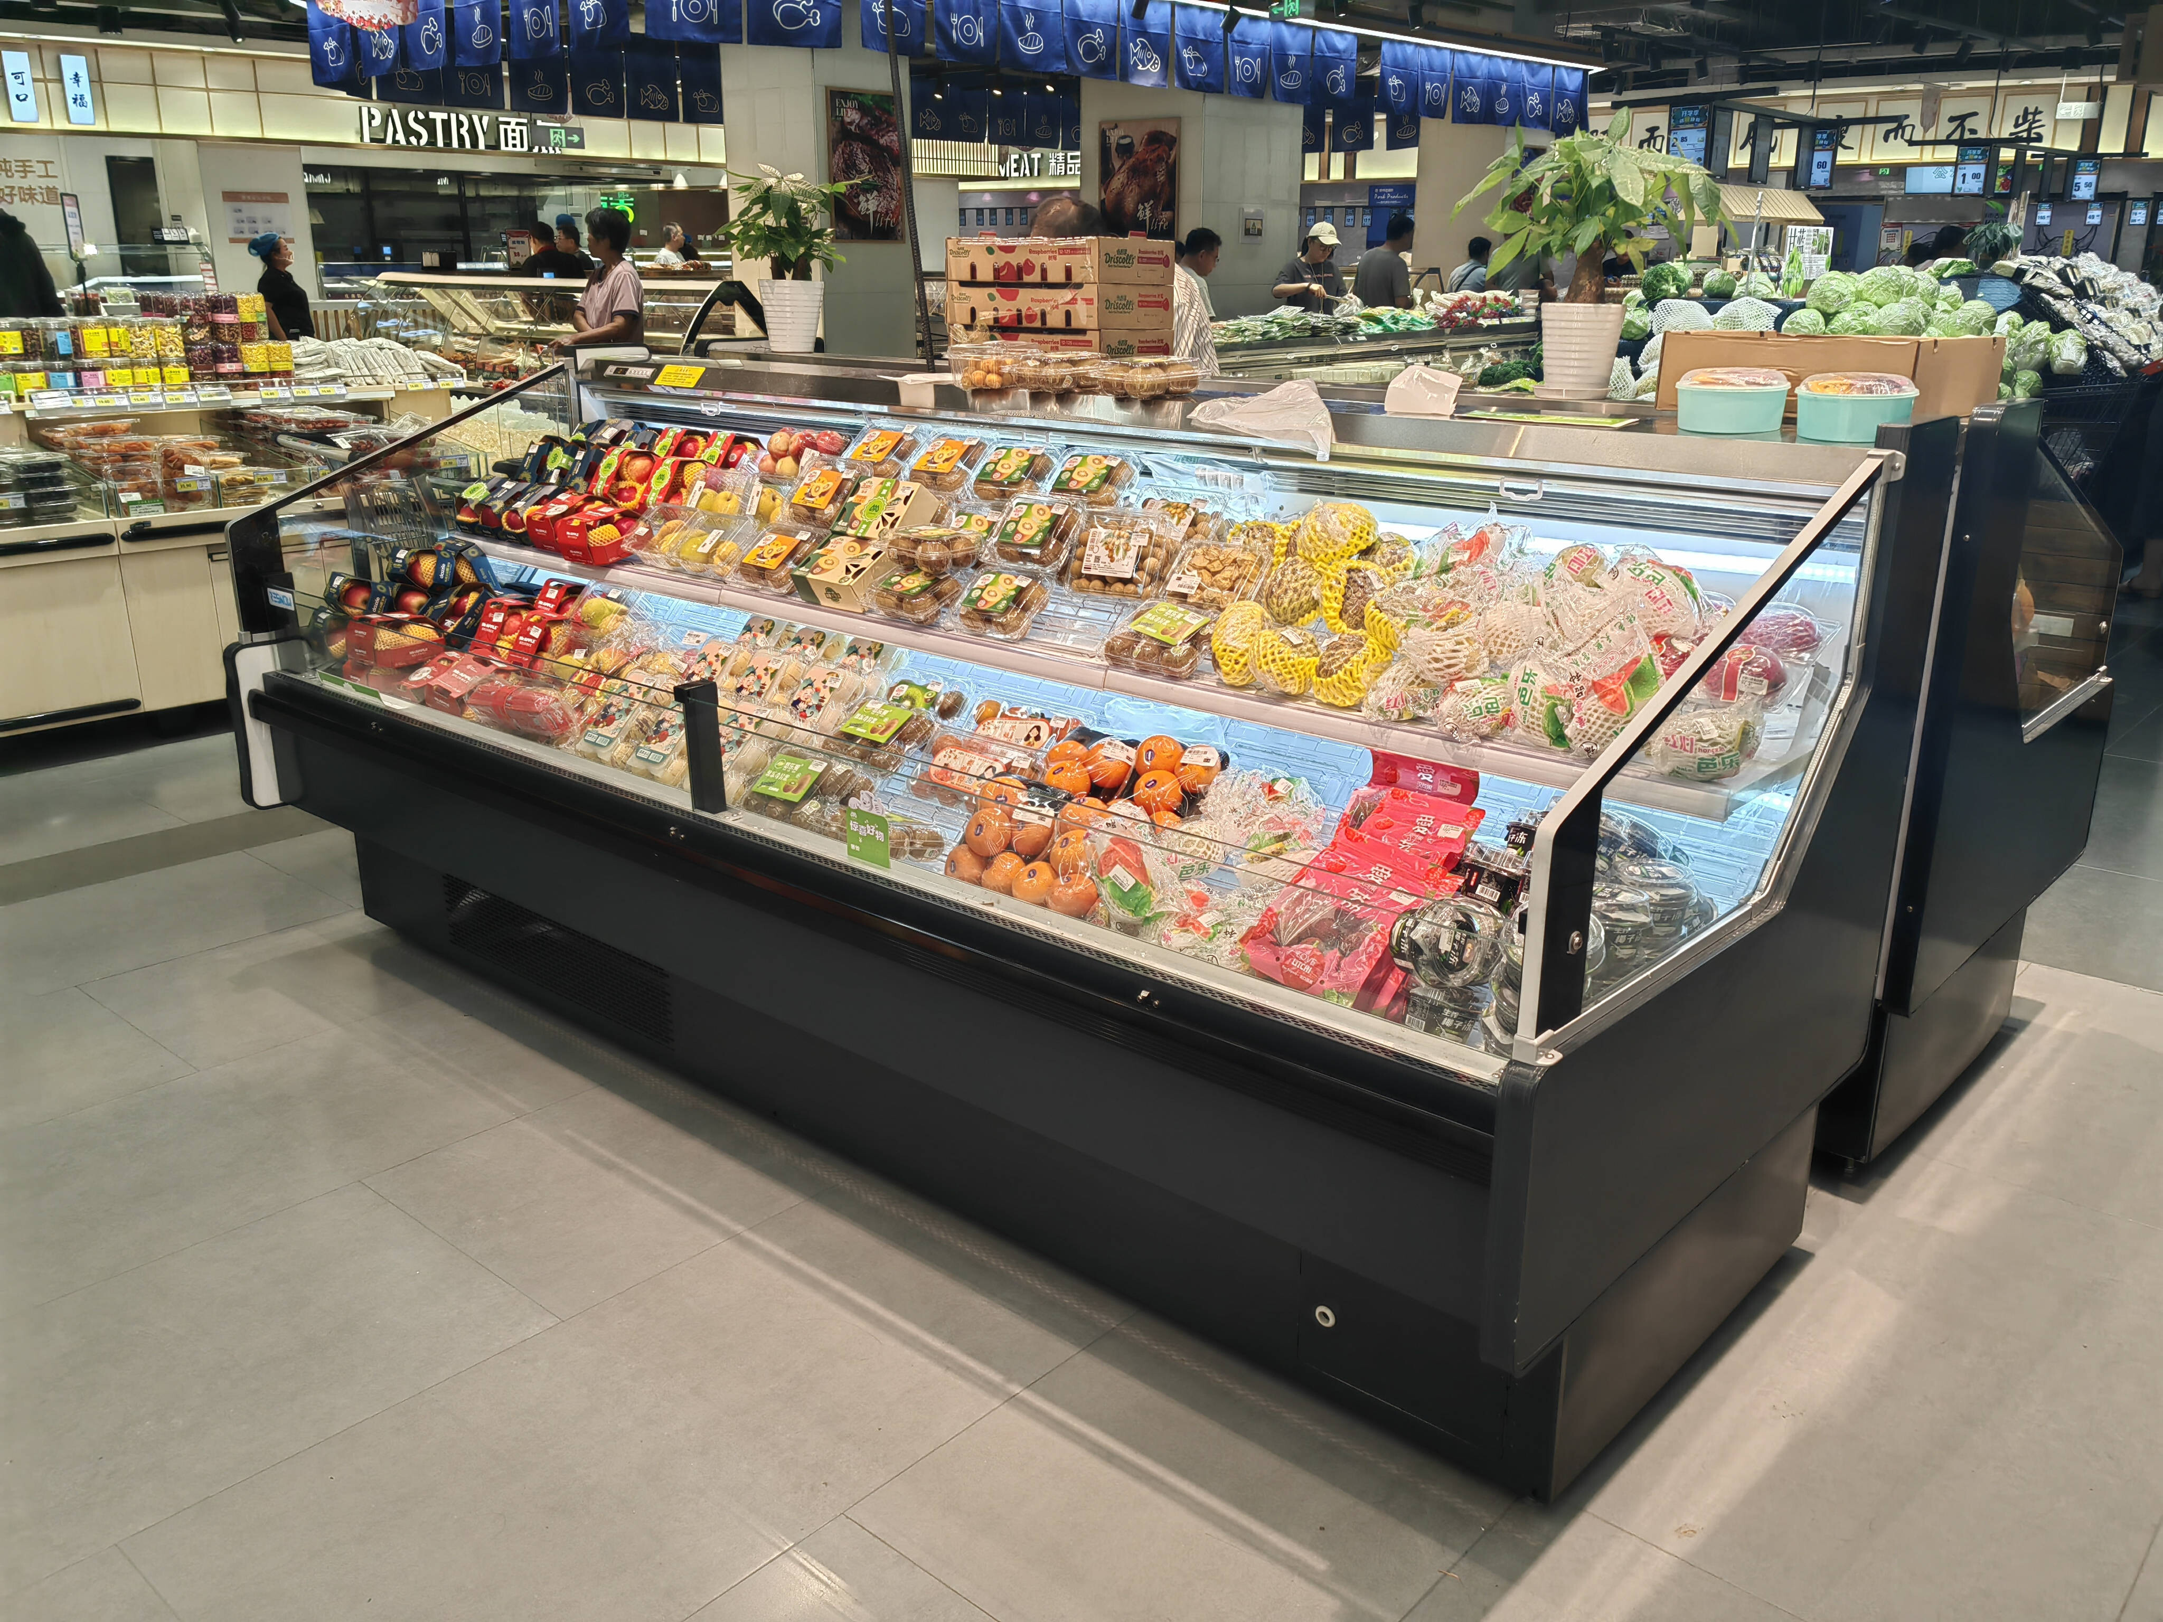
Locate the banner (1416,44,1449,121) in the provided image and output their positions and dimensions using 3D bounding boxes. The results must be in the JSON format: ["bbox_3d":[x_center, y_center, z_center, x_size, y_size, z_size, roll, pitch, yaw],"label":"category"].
[{"bbox_3d":[2.510,-5.172,12.005,0.376,0.468,0.030,-14,23,-39],"label":"banner"}]

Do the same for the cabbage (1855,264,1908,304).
[{"bbox_3d":[3.405,-2.222,7.152,0.215,0.190,0.210,8,19,23],"label":"cabbage"}]

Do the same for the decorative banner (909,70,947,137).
[{"bbox_3d":[-1.095,-4.998,11.998,0.020,0.400,0.345,16,23,40],"label":"decorative banner"}]

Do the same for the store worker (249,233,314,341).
[{"bbox_3d":[-4.639,-2.564,10.015,0.360,1.658,0.460,-4,18,-14],"label":"store worker"}]

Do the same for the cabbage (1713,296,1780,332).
[{"bbox_3d":[2.601,-1.930,6.600,0.250,0.200,0.230,7,18,20],"label":"cabbage"}]

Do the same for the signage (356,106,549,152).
[{"bbox_3d":[-6.007,-6.612,16.427,2.030,0.313,0.100,-16,24,-41],"label":"signage"}]

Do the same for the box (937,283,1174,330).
[{"bbox_3d":[-0.043,-1.118,3.733,0.400,0.091,0.300,12,21,32],"label":"box"}]

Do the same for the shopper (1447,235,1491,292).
[{"bbox_3d":[2.652,-3.099,11.809,0.360,1.725,0.500,-14,22,-38],"label":"shopper"}]

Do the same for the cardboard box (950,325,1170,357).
[{"bbox_3d":[-0.049,-1.042,3.805,0.448,0.097,0.253,15,23,39],"label":"cardboard box"}]

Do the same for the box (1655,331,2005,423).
[{"bbox_3d":[1.253,-0.730,2.809,0.396,0.118,0.450,16,23,40],"label":"box"}]

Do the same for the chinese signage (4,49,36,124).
[{"bbox_3d":[-8.734,-5.960,13.895,0.191,0.531,0.080,-16,24,-41],"label":"chinese signage"}]

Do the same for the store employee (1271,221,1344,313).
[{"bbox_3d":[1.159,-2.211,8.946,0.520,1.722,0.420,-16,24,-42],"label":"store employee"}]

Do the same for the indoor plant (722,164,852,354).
[{"bbox_3d":[-0.734,-1.374,4.201,0.324,0.448,0.307,-2,17,-9],"label":"indoor plant"}]

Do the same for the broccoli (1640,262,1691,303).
[{"bbox_3d":[2.284,-2.069,6.600,0.190,0.165,0.180,6,18,17],"label":"broccoli"}]

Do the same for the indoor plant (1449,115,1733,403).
[{"bbox_3d":[0.876,-0.946,2.892,0.456,0.462,0.420,5,18,15],"label":"indoor plant"}]

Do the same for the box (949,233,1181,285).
[{"bbox_3d":[-0.042,-1.204,3.693,0.393,0.095,0.301,12,20,32],"label":"box"}]

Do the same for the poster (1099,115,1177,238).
[{"bbox_3d":[0.392,-4.245,11.350,0.671,0.763,0.030,14,22,37],"label":"poster"}]

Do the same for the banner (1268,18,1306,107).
[{"bbox_3d":[1.375,-4.891,11.047,0.385,0.481,0.030,-14,23,-39],"label":"banner"}]

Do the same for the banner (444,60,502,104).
[{"bbox_3d":[-3.594,-4.360,9.945,0.020,0.400,0.345,16,23,40],"label":"banner"}]

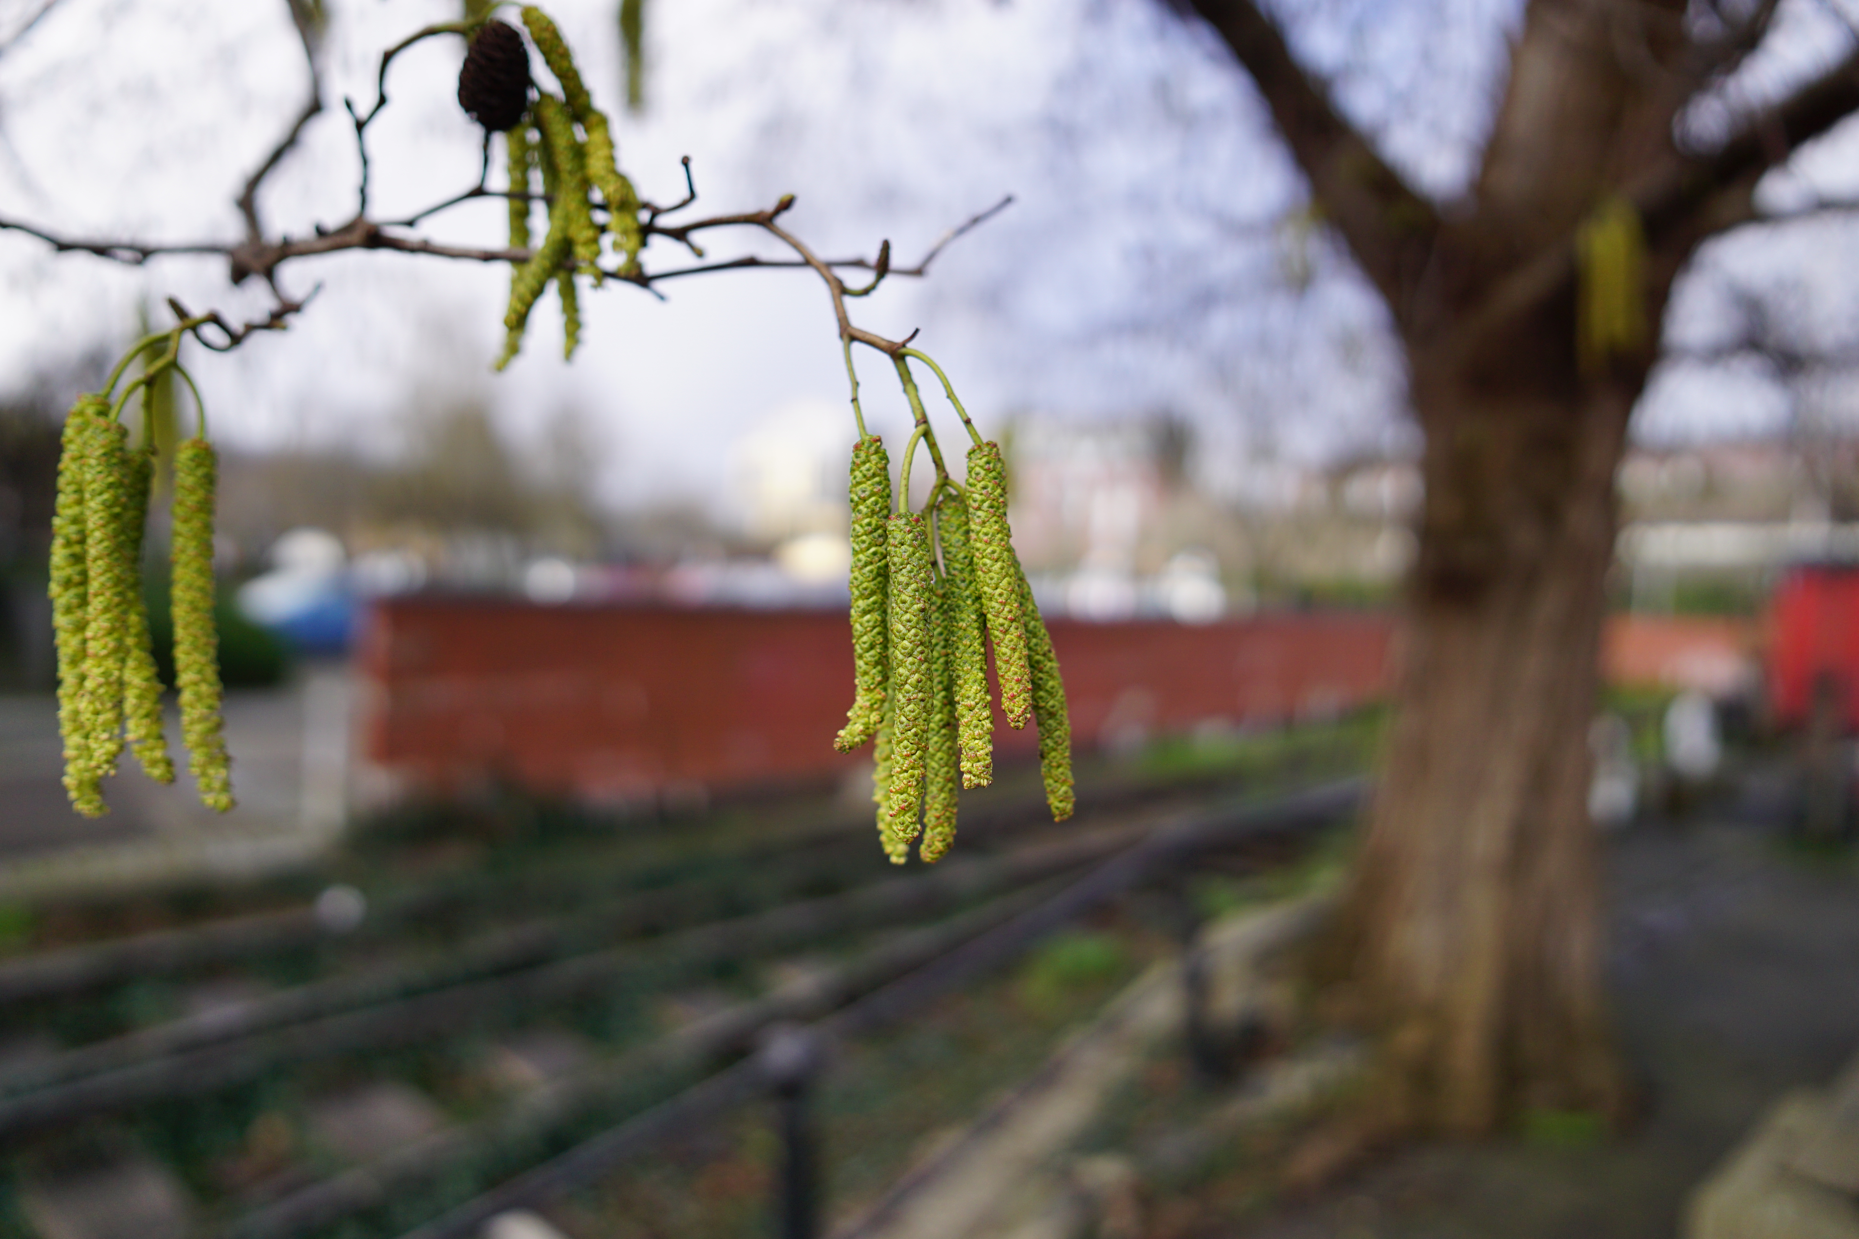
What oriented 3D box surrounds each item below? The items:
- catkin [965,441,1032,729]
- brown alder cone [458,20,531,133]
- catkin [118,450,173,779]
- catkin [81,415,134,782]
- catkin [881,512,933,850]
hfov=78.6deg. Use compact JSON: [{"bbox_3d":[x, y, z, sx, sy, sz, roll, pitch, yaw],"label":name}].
[{"bbox_3d":[0.015,-0.007,0.236,0.009,0.060,0.008,-7,0,4],"label":"catkin"},{"bbox_3d":[-0.099,-0.123,0.258,0.015,0.026,0.015,6,0,-23],"label":"brown alder cone"},{"bbox_3d":[-0.181,-0.001,0.263,0.010,0.078,0.008,-3,0,0],"label":"catkin"},{"bbox_3d":[-0.186,-0.005,0.257,0.009,0.083,0.008,0,0,-36],"label":"catkin"},{"bbox_3d":[-0.005,0.012,0.233,0.009,0.068,0.008,0,0,-1],"label":"catkin"}]

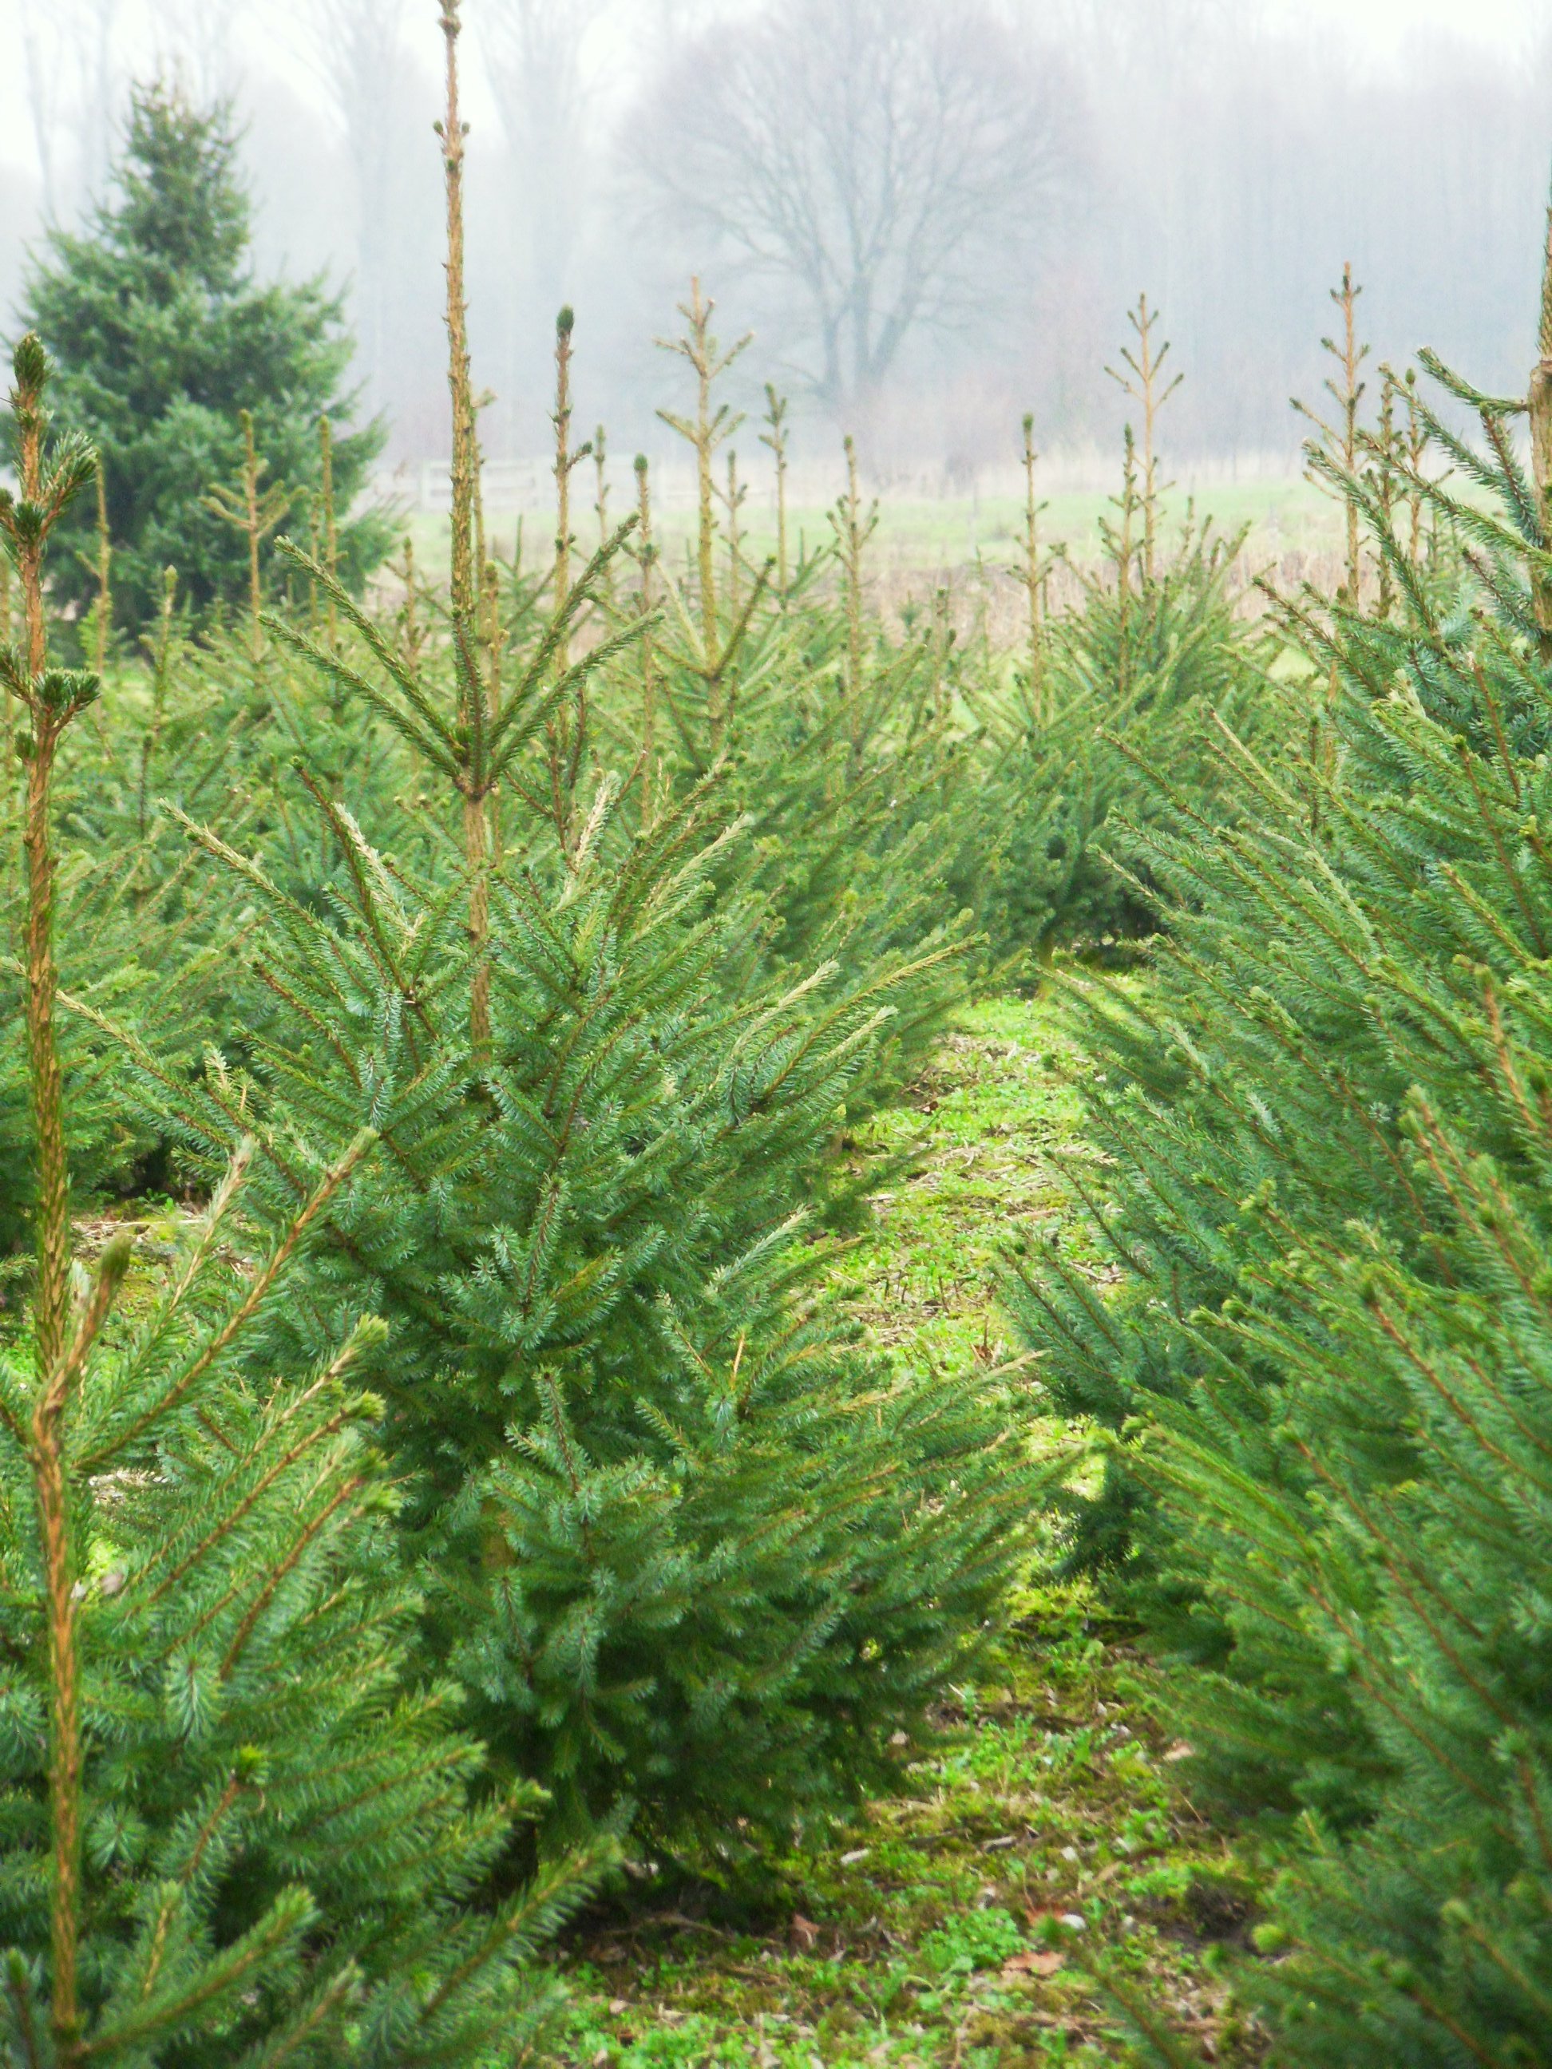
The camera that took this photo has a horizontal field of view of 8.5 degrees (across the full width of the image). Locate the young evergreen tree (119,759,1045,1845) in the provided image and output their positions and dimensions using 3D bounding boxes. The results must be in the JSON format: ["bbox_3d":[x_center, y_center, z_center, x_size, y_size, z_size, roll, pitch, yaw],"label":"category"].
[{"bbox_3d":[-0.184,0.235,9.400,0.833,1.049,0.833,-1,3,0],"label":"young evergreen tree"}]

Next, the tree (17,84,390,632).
[{"bbox_3d":[-3.282,-3.825,60.000,2.099,3.282,2.099,-1,3,0],"label":"tree"}]

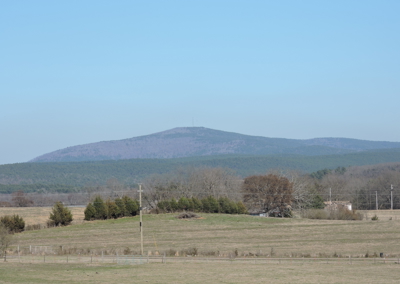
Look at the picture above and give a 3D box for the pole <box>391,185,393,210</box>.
[{"bbox_3d":[65.420,18.930,670.000,0.500,8.900,0.450,-1,-1,0],"label":"pole"}]

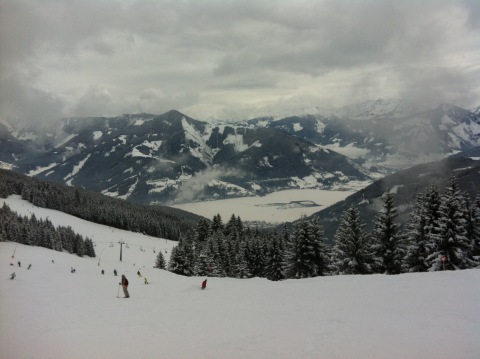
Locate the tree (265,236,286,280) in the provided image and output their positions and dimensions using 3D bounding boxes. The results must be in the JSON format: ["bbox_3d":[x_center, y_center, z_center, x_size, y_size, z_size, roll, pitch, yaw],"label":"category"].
[{"bbox_3d":[5.458,12.015,74.541,3.400,7.278,3.400,0,7,0],"label":"tree"}]

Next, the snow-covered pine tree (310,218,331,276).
[{"bbox_3d":[12.289,10.613,75.417,3.600,9.260,3.600,0,7,0],"label":"snow-covered pine tree"}]

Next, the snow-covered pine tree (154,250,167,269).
[{"bbox_3d":[-21.268,21.474,129.696,3.200,4.821,3.200,0,7,0],"label":"snow-covered pine tree"}]

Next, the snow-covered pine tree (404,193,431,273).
[{"bbox_3d":[24.496,7.415,67.285,4.300,11.350,4.300,0,7,0],"label":"snow-covered pine tree"}]

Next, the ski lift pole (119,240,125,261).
[{"bbox_3d":[-64.584,39.259,264.224,3.600,12.319,1.600,5,9,37],"label":"ski lift pole"}]

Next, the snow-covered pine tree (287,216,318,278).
[{"bbox_3d":[9.537,10.333,73.393,4.800,9.633,4.800,0,7,0],"label":"snow-covered pine tree"}]

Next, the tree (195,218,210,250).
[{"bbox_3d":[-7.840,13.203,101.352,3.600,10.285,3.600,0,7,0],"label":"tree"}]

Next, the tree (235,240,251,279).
[{"bbox_3d":[0.400,12.660,77.585,2.700,6.589,2.700,0,7,0],"label":"tree"}]

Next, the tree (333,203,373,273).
[{"bbox_3d":[16.555,8.913,71.340,5.500,10.475,5.500,0,7,0],"label":"tree"}]

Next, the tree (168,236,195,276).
[{"bbox_3d":[-10.682,14.080,88.527,4.600,7.514,4.600,0,7,0],"label":"tree"}]

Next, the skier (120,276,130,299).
[{"bbox_3d":[-8.491,7.934,35.887,0.780,1.789,0.600,2,7,13],"label":"skier"}]

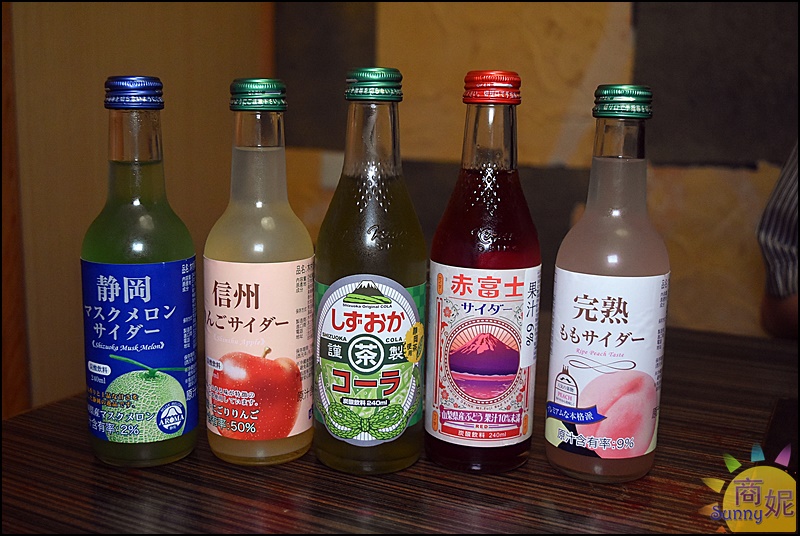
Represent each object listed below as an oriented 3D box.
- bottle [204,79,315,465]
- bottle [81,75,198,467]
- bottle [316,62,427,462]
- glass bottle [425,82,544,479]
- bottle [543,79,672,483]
[{"bbox_3d":[-0.072,0.002,0.483,0.057,0.195,0.057,1,11,0],"label":"bottle"},{"bbox_3d":[-0.133,0.001,0.478,0.057,0.195,0.057,0,11,-6],"label":"bottle"},{"bbox_3d":[-0.015,0.001,0.475,0.057,0.201,0.057,2,11,2],"label":"bottle"},{"bbox_3d":[0.043,0.002,0.479,0.057,0.201,0.057,2,11,3],"label":"glass bottle"},{"bbox_3d":[0.106,0.008,0.470,0.057,0.195,0.057,5,12,17],"label":"bottle"}]

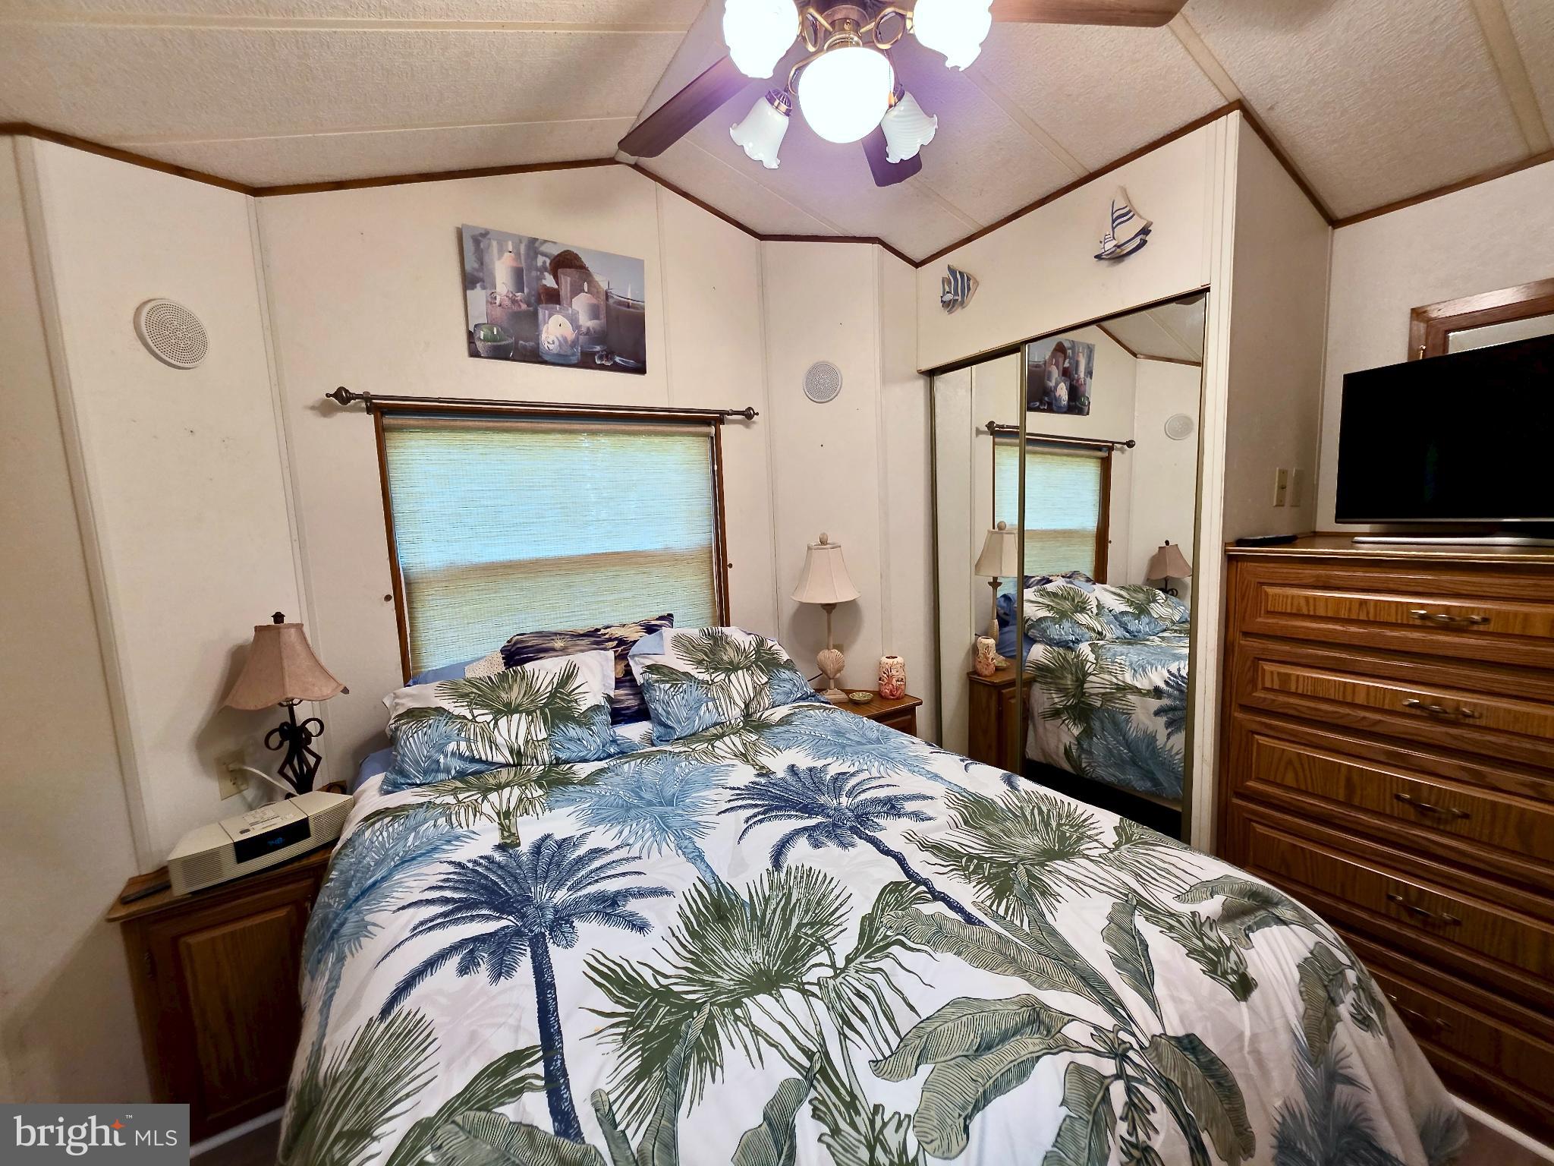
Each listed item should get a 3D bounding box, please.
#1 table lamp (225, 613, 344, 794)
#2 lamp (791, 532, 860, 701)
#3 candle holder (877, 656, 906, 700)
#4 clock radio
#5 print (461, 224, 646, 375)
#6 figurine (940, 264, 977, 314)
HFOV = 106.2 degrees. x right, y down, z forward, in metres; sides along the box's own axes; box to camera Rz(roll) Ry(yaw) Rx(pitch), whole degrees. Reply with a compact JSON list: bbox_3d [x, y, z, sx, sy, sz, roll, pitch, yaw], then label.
[{"bbox_3d":[-1.391,0.383,1.677,0.205,0.600,0.205,-1,6,13],"label":"table lamp"},{"bbox_3d":[0.228,0.151,2.558,0.305,0.735,0.305,-1,6,13],"label":"lamp"},{"bbox_3d":[0.510,0.418,2.580,0.117,0.176,0.100,-1,6,11],"label":"candle holder"},{"bbox_3d":[-1.317,0.650,1.505,0.195,0.103,0.357,2,8,38],"label":"clock radio"},{"bbox_3d":[-0.791,-1.014,2.142,0.620,0.430,0.027,-6,10,-31],"label":"print"},{"bbox_3d":[0.739,-1.208,2.379,0.032,0.188,0.180,-6,7,-31],"label":"figurine"}]

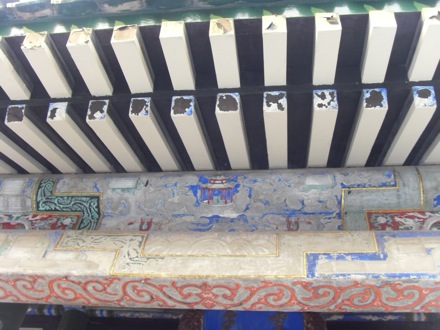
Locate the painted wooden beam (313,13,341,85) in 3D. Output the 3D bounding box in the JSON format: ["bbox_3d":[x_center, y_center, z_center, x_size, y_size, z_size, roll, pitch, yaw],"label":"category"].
[{"bbox_3d":[0.422,-0.457,1.989,0.092,0.088,0.307,-1,-32,7],"label":"painted wooden beam"}]

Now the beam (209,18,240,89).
[{"bbox_3d":[0.025,-0.451,2.033,0.092,0.088,0.307,-1,-32,7],"label":"beam"}]

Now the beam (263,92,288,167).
[{"bbox_3d":[0.263,-0.141,2.303,0.092,0.091,0.631,-1,-22,7],"label":"beam"}]

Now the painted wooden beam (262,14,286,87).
[{"bbox_3d":[0.224,-0.454,2.011,0.092,0.088,0.307,-1,-32,7],"label":"painted wooden beam"}]

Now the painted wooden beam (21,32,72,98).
[{"bbox_3d":[-0.735,-0.426,2.139,0.092,0.088,0.307,-1,-32,7],"label":"painted wooden beam"}]

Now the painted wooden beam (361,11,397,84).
[{"bbox_3d":[0.622,-0.461,1.966,0.092,0.088,0.307,-1,-32,7],"label":"painted wooden beam"}]

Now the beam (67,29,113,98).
[{"bbox_3d":[-0.542,-0.431,2.114,0.092,0.088,0.307,-1,-32,7],"label":"beam"}]

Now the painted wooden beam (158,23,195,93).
[{"bbox_3d":[-0.169,-0.447,2.056,0.092,0.088,0.307,-1,-32,7],"label":"painted wooden beam"}]

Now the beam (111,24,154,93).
[{"bbox_3d":[-0.358,-0.439,2.085,0.092,0.088,0.307,-1,-32,7],"label":"beam"}]

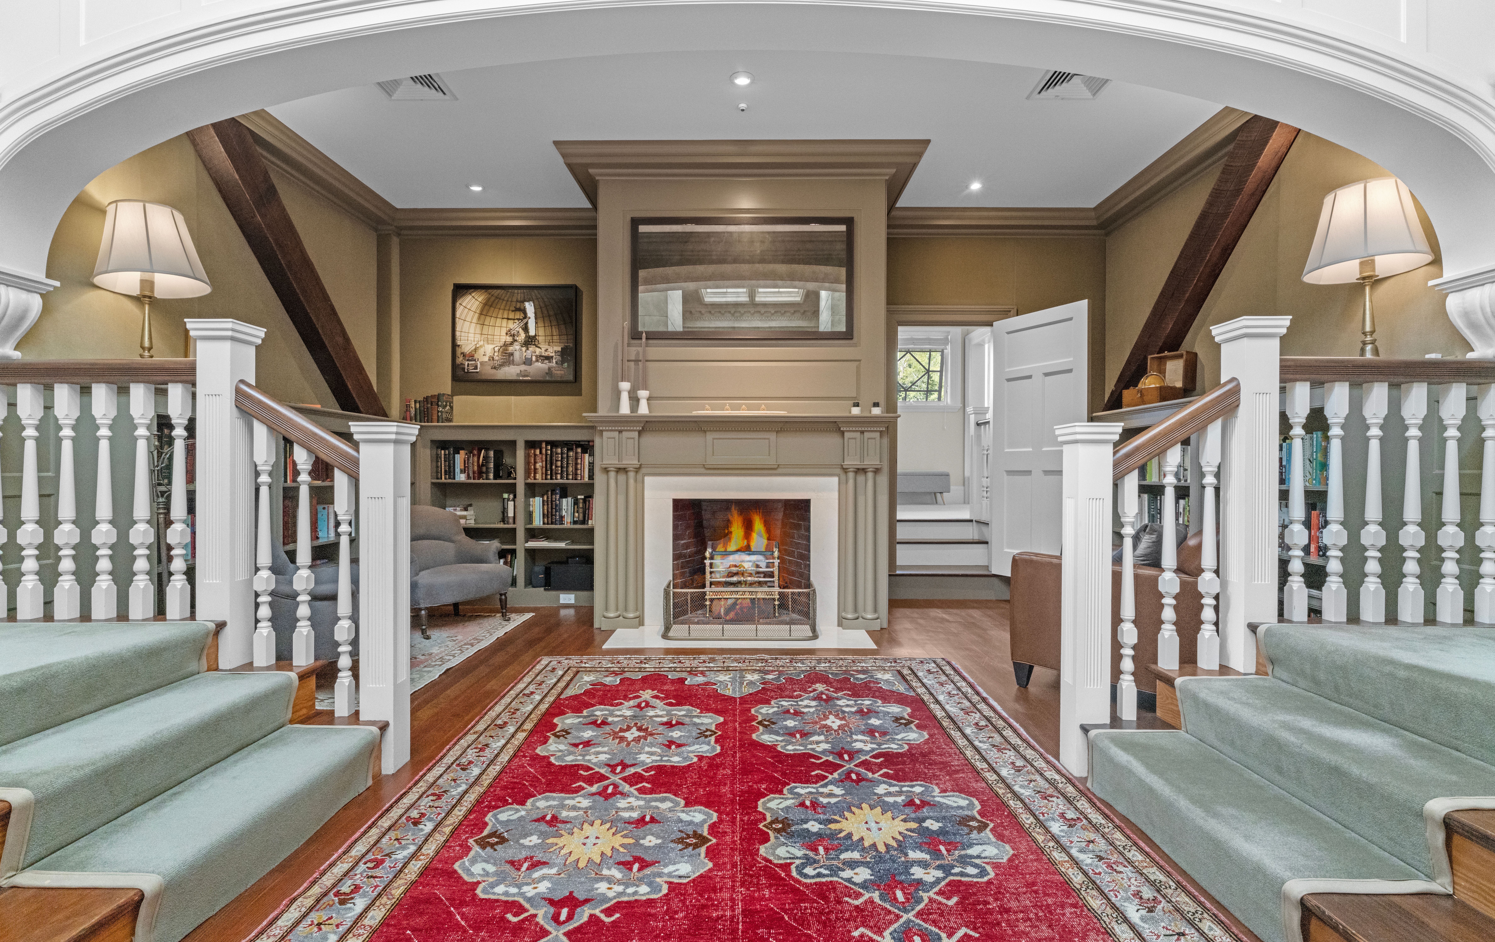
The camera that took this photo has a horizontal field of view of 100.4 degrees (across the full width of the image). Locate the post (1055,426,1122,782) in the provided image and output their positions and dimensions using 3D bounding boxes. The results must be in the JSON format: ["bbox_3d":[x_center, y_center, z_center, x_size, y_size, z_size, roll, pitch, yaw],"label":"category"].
[{"bbox_3d":[1.208,0.444,2.205,0.158,1.215,0.160,0,0,0],"label":"post"}]

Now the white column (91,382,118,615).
[{"bbox_3d":[-2.259,0.108,2.190,0.043,0.820,0.043,0,0,-1],"label":"white column"}]

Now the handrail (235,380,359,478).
[{"bbox_3d":[-1.582,-0.144,2.240,0.550,0.084,0.080,32,0,0],"label":"handrail"}]

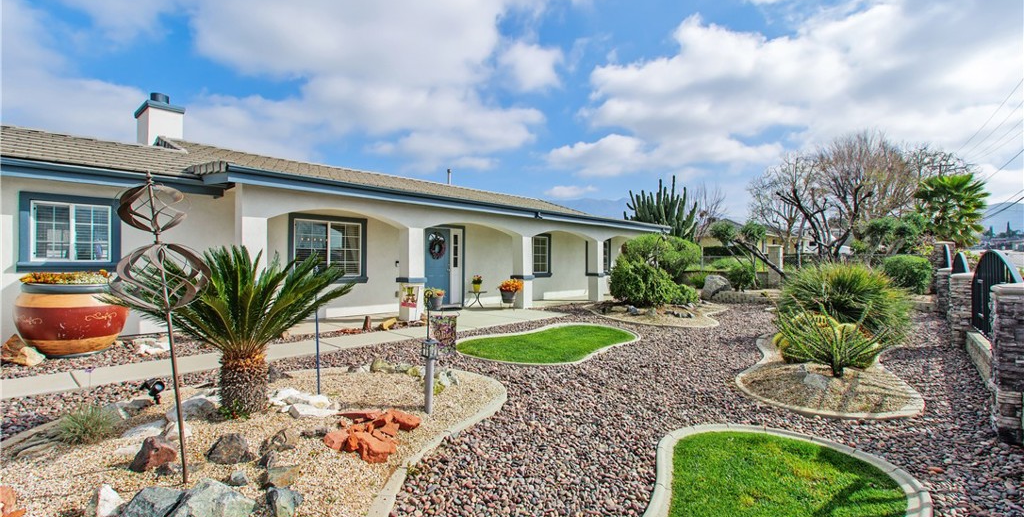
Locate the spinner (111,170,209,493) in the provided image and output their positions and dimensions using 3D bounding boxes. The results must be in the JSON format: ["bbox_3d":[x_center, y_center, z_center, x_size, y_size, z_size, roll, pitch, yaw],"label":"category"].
[{"bbox_3d":[-1.730,0.364,2.290,0.410,1.570,0.410,-5,3,-37],"label":"spinner"}]

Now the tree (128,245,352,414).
[{"bbox_3d":[-2.348,0.601,3.850,1.850,1.430,1.800,0,-1,-31],"label":"tree"}]

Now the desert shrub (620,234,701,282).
[{"bbox_3d":[4.405,0.148,13.500,2.250,1.800,2.000,0,-1,18],"label":"desert shrub"}]

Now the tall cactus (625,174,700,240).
[{"bbox_3d":[6.900,-1.400,21.000,3.300,4.700,3.000,0,-1,0],"label":"tall cactus"}]

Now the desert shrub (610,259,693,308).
[{"bbox_3d":[3.678,0.659,12.000,2.050,1.270,1.750,0,-1,17],"label":"desert shrub"}]

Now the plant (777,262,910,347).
[{"bbox_3d":[4.970,0.630,6.800,1.650,1.200,1.600,0,-1,0],"label":"plant"}]

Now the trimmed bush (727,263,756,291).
[{"bbox_3d":[7.210,0.600,14.300,0.920,0.880,0.900,0,-1,0],"label":"trimmed bush"}]

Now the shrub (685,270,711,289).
[{"bbox_3d":[6.500,0.740,16.000,0.900,0.680,0.800,0,-1,0],"label":"shrub"}]

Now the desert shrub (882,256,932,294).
[{"bbox_3d":[11.384,0.461,13.100,1.250,1.120,1.200,0,-1,41],"label":"desert shrub"}]

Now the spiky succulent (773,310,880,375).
[{"bbox_3d":[3.210,0.850,4.600,1.000,0.680,0.950,0,-1,0],"label":"spiky succulent"}]

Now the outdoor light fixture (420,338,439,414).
[{"bbox_3d":[-0.680,0.964,3.750,0.135,0.630,0.135,0,-1,-10],"label":"outdoor light fixture"}]

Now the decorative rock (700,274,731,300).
[{"bbox_3d":[6.830,0.935,15.200,1.020,0.860,0.850,0,-1,24],"label":"decorative rock"}]

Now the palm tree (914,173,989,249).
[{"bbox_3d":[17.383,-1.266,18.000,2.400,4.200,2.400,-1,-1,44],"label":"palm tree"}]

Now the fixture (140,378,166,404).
[{"bbox_3d":[-2.980,1.095,3.780,0.180,0.210,0.130,0,-1,32],"label":"fixture"}]

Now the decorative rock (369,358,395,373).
[{"bbox_3d":[-1.430,1.176,5.000,0.290,0.160,0.210,0,-1,0],"label":"decorative rock"}]

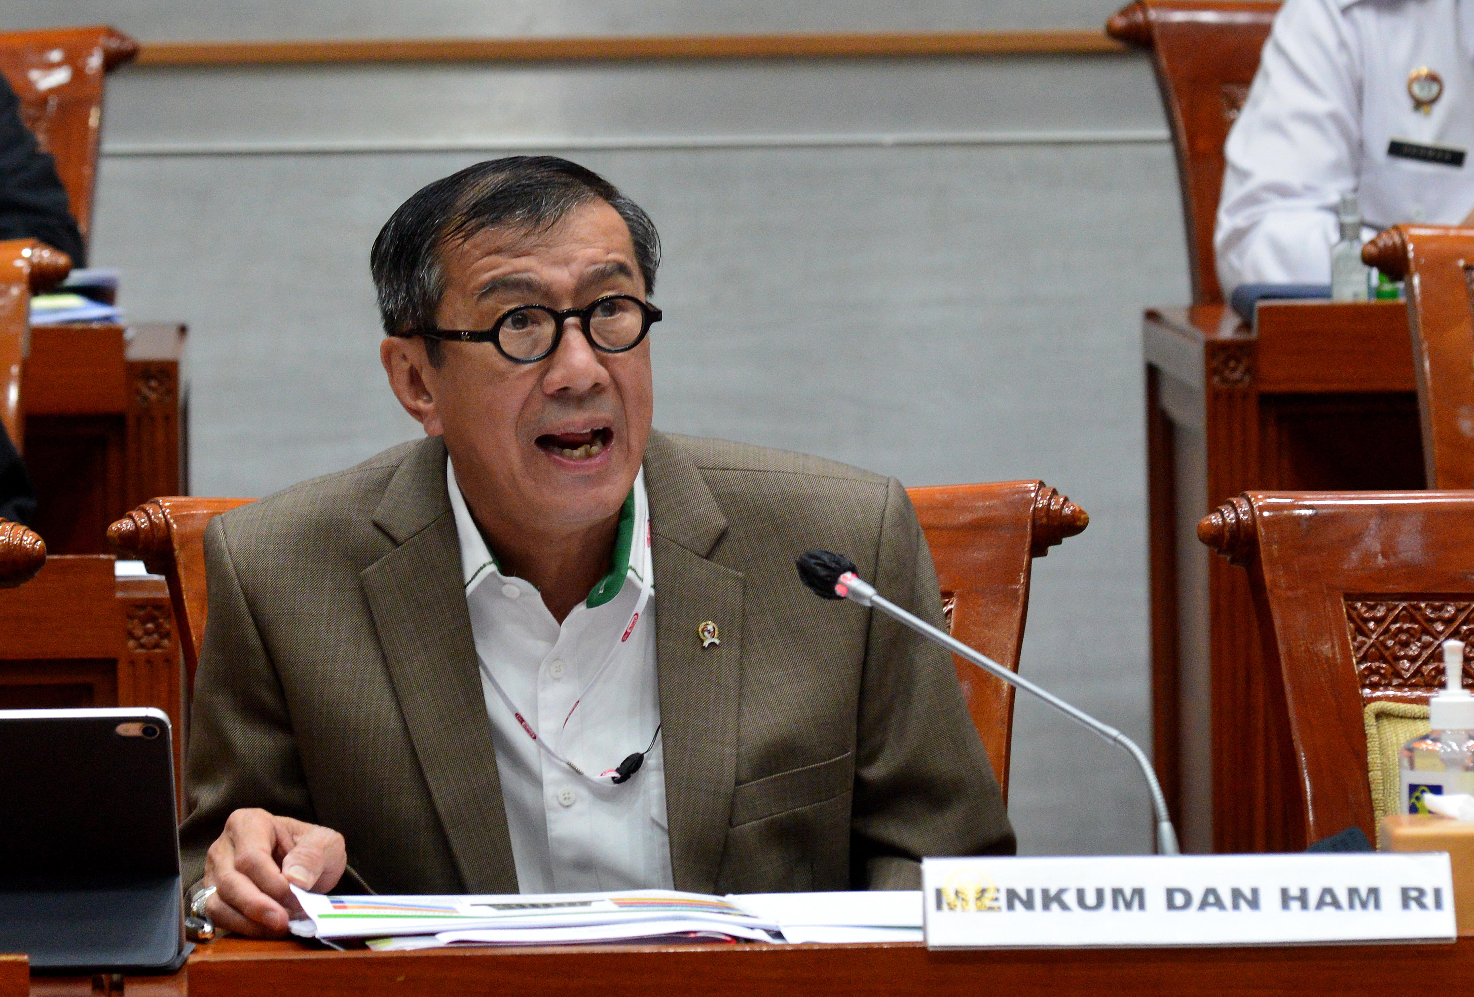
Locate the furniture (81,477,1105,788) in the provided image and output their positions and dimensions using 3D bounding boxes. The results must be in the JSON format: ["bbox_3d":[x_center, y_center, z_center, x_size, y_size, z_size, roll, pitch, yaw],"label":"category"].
[{"bbox_3d":[-0.061,0.526,5.570,0.680,1.040,0.620,-1,4,-7],"label":"furniture"}]

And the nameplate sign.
[{"bbox_3d":[0.282,0.250,5.170,0.330,0.056,0.053,-1,4,-3],"label":"nameplate sign"}]

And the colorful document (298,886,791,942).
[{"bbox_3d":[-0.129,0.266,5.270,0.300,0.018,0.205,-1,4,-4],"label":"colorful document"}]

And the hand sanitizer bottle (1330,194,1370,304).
[{"bbox_3d":[0.594,-0.244,8.050,0.037,0.108,0.037,-1,4,-3],"label":"hand sanitizer bottle"}]

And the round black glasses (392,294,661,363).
[{"bbox_3d":[-0.141,-0.114,5.480,0.138,0.046,0.143,-7,6,-31],"label":"round black glasses"}]

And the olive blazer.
[{"bbox_3d":[-0.095,0.244,5.521,0.550,0.590,0.440,-1,4,-5],"label":"olive blazer"}]

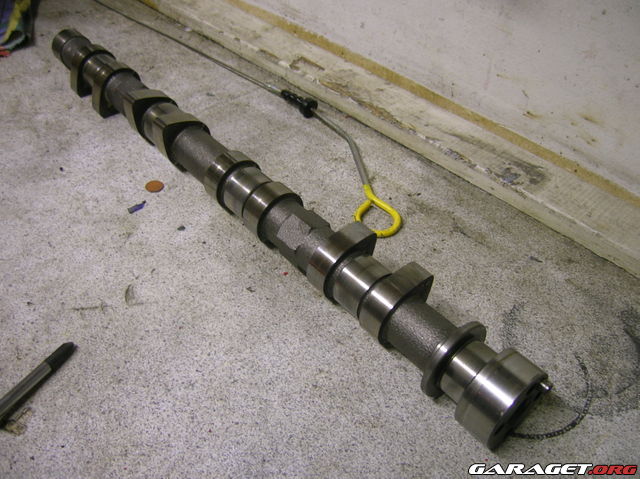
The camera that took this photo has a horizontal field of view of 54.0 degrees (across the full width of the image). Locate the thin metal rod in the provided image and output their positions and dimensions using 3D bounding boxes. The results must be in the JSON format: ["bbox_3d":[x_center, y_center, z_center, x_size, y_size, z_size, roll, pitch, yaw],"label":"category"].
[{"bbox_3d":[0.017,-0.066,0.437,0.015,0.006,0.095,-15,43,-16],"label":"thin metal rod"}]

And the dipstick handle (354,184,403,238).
[{"bbox_3d":[0.034,-0.019,0.384,0.028,0.005,0.050,-4,41,-4],"label":"dipstick handle"}]

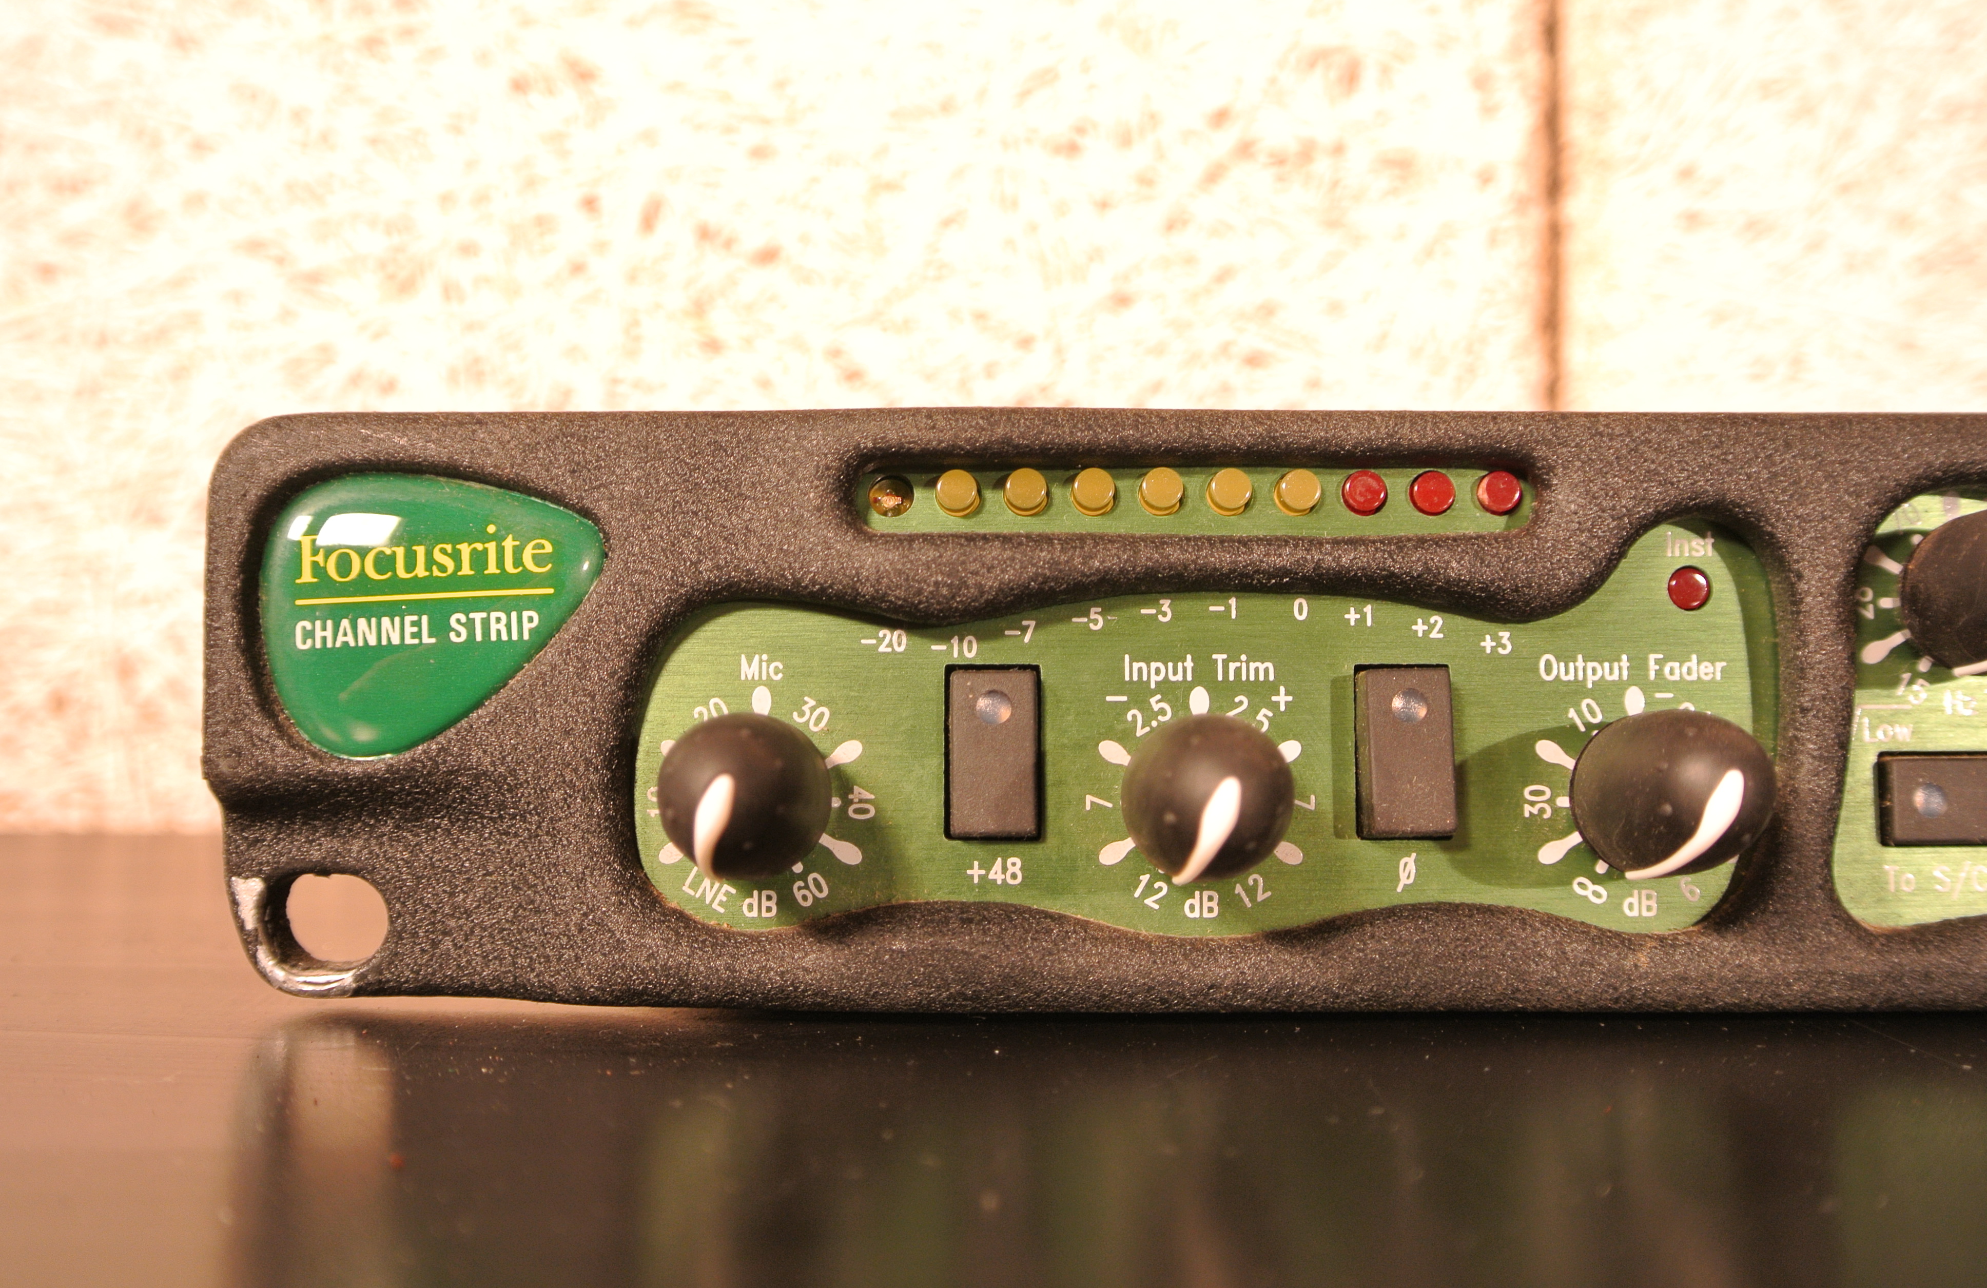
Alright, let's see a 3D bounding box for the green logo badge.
[{"bbox_3d":[-0.042,-0.002,0.165,0.025,0.021,0.003,-2,-4,1],"label":"green logo badge"}]

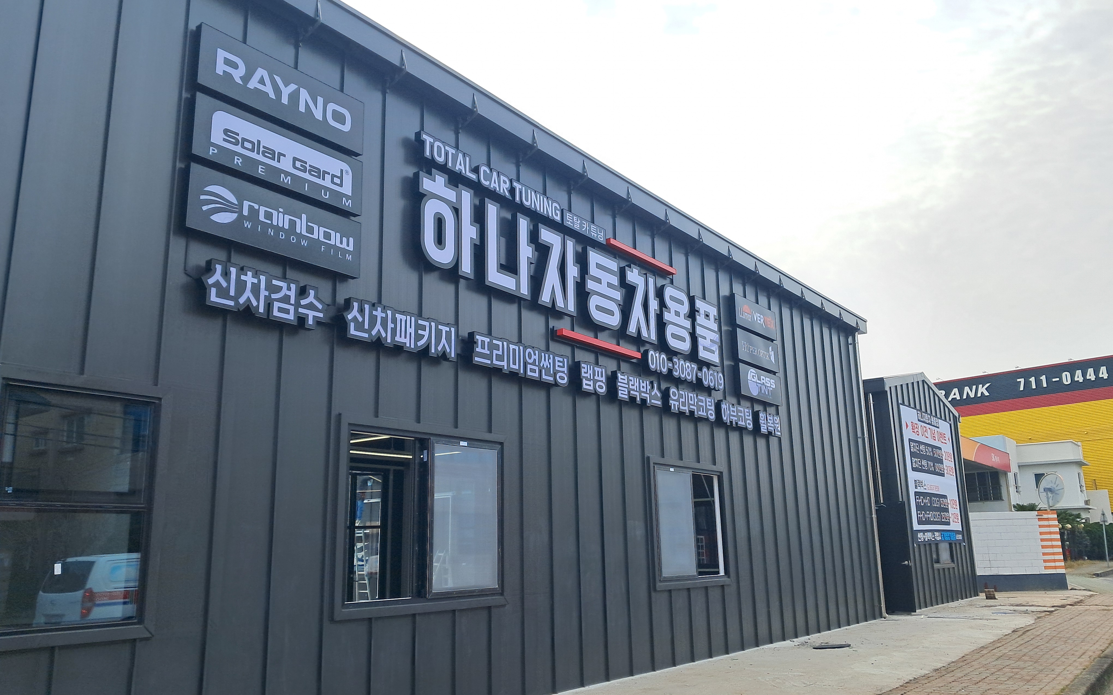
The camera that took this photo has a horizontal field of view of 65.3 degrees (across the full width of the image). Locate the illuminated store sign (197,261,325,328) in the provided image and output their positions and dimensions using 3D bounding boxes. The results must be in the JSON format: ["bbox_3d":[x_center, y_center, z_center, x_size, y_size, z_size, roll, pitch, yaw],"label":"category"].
[{"bbox_3d":[-2.247,-0.384,6.712,0.080,0.361,1.126,-11,-16,36],"label":"illuminated store sign"}]

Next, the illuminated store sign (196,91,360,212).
[{"bbox_3d":[-2.222,-1.524,7.042,0.080,0.501,1.593,-11,-16,36],"label":"illuminated store sign"}]

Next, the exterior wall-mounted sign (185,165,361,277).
[{"bbox_3d":[-2.209,-0.969,6.917,0.080,0.498,1.599,-11,-16,36],"label":"exterior wall-mounted sign"}]

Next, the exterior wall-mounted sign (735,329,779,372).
[{"bbox_3d":[3.284,0.075,14.202,0.080,0.507,1.582,-11,-16,36],"label":"exterior wall-mounted sign"}]

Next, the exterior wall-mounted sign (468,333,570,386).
[{"bbox_3d":[-0.366,0.146,9.162,0.080,0.372,1.590,-11,-16,36],"label":"exterior wall-mounted sign"}]

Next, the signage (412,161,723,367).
[{"bbox_3d":[0.539,-0.735,10.636,0.080,1.030,6.219,-11,-16,36],"label":"signage"}]

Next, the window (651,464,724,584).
[{"bbox_3d":[1.821,2.428,11.878,0.130,1.527,1.961,-11,-16,36],"label":"window"}]

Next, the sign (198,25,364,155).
[{"bbox_3d":[-2.235,-2.080,7.169,0.080,0.504,1.590,-11,-16,36],"label":"sign"}]

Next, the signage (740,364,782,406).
[{"bbox_3d":[3.295,0.623,14.074,0.080,0.496,1.588,-11,-16,36],"label":"signage"}]

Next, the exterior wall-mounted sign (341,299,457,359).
[{"bbox_3d":[-1.399,-0.141,7.816,0.080,0.361,1.375,-11,-16,36],"label":"exterior wall-mounted sign"}]

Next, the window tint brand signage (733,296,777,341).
[{"bbox_3d":[3.275,-0.477,14.332,0.080,0.498,1.590,-11,-16,36],"label":"window tint brand signage"}]

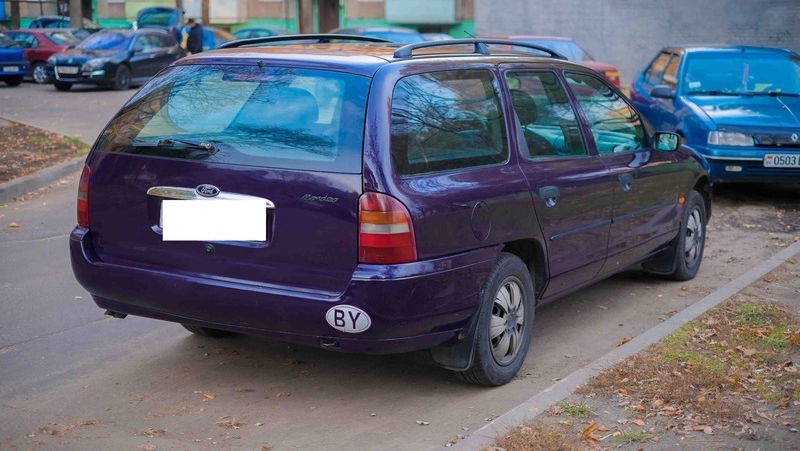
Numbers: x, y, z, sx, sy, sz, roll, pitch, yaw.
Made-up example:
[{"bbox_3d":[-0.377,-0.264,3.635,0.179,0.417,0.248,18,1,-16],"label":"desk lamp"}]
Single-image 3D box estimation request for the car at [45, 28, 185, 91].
[{"bbox_3d":[-7.012,-4.178,29.517,1.830,1.470,4.800,3,10,16],"label":"car"}]

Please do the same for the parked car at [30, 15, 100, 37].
[{"bbox_3d":[-11.831,-6.690,42.125,4.400,1.550,1.750,0,9,-1],"label":"parked car"}]

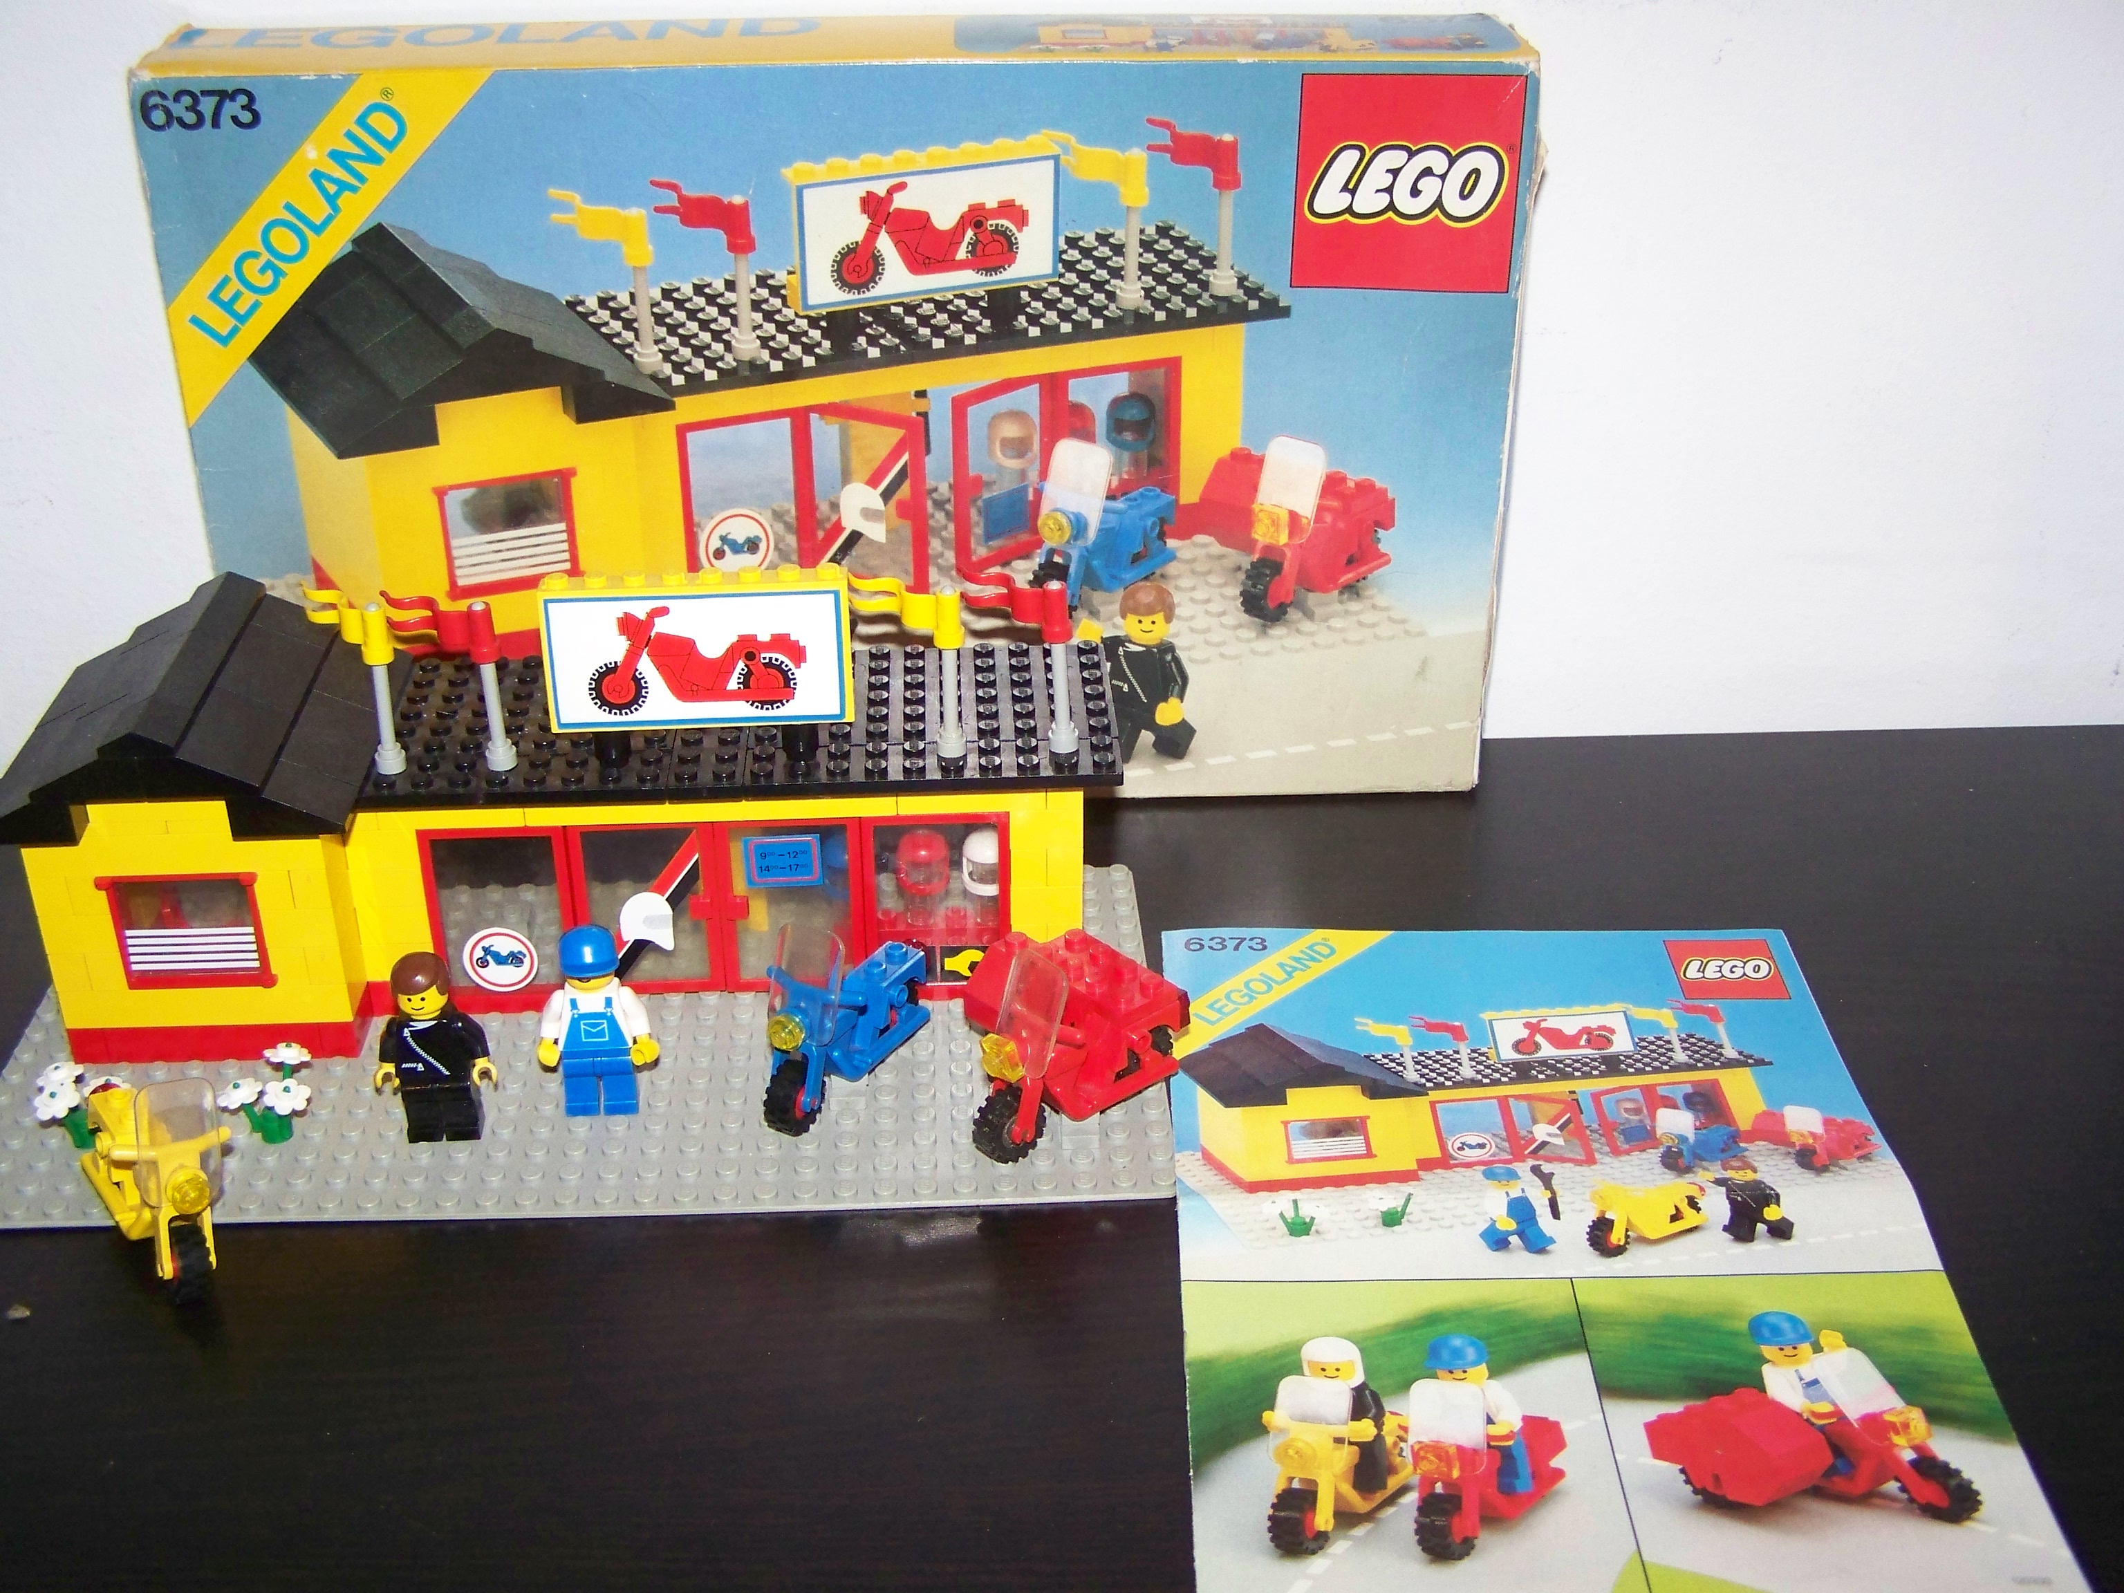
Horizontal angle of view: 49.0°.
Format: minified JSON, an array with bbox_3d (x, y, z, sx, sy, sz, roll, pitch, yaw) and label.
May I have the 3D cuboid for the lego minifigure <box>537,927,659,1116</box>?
[{"bbox_3d":[-0.097,0.047,0.483,0.025,0.042,0.013,-2,29,-3],"label":"lego minifigure"}]

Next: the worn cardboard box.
[{"bbox_3d":[-0.050,-0.093,0.587,0.314,0.188,0.054,-1,29,-2],"label":"worn cardboard box"}]

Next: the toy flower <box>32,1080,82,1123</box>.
[{"bbox_3d":[-0.205,0.062,0.476,0.010,0.003,0.010,-2,49,-2],"label":"toy flower"}]

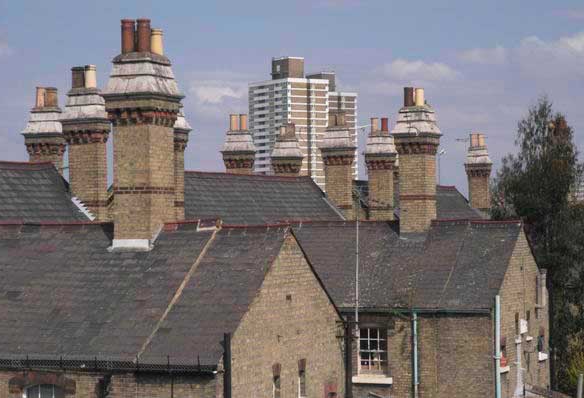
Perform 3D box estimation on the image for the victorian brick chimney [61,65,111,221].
[{"bbox_3d":[-4.816,-1.310,36.200,1.040,3.650,0.740,0,0,23],"label":"victorian brick chimney"}]

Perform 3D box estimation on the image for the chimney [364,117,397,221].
[{"bbox_3d":[3.237,-1.117,56.000,1.040,3.700,0.740,0,0,23],"label":"chimney"}]

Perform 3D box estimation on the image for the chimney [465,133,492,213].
[{"bbox_3d":[8.135,-1.100,67.400,1.040,3.550,0.740,0,0,23],"label":"chimney"}]

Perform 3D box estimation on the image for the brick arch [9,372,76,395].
[{"bbox_3d":[-4.208,3.140,26.432,1.330,0.360,0.200,0,0,23],"label":"brick arch"}]

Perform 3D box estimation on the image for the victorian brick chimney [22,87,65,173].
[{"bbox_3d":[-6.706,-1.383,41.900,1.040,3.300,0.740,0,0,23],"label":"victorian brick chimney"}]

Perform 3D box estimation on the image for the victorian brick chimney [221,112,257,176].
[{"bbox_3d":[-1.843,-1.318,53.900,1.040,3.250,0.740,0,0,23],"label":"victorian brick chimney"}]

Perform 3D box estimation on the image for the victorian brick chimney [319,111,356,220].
[{"bbox_3d":[1.546,-1.134,51.600,1.040,3.600,0.740,0,0,23],"label":"victorian brick chimney"}]

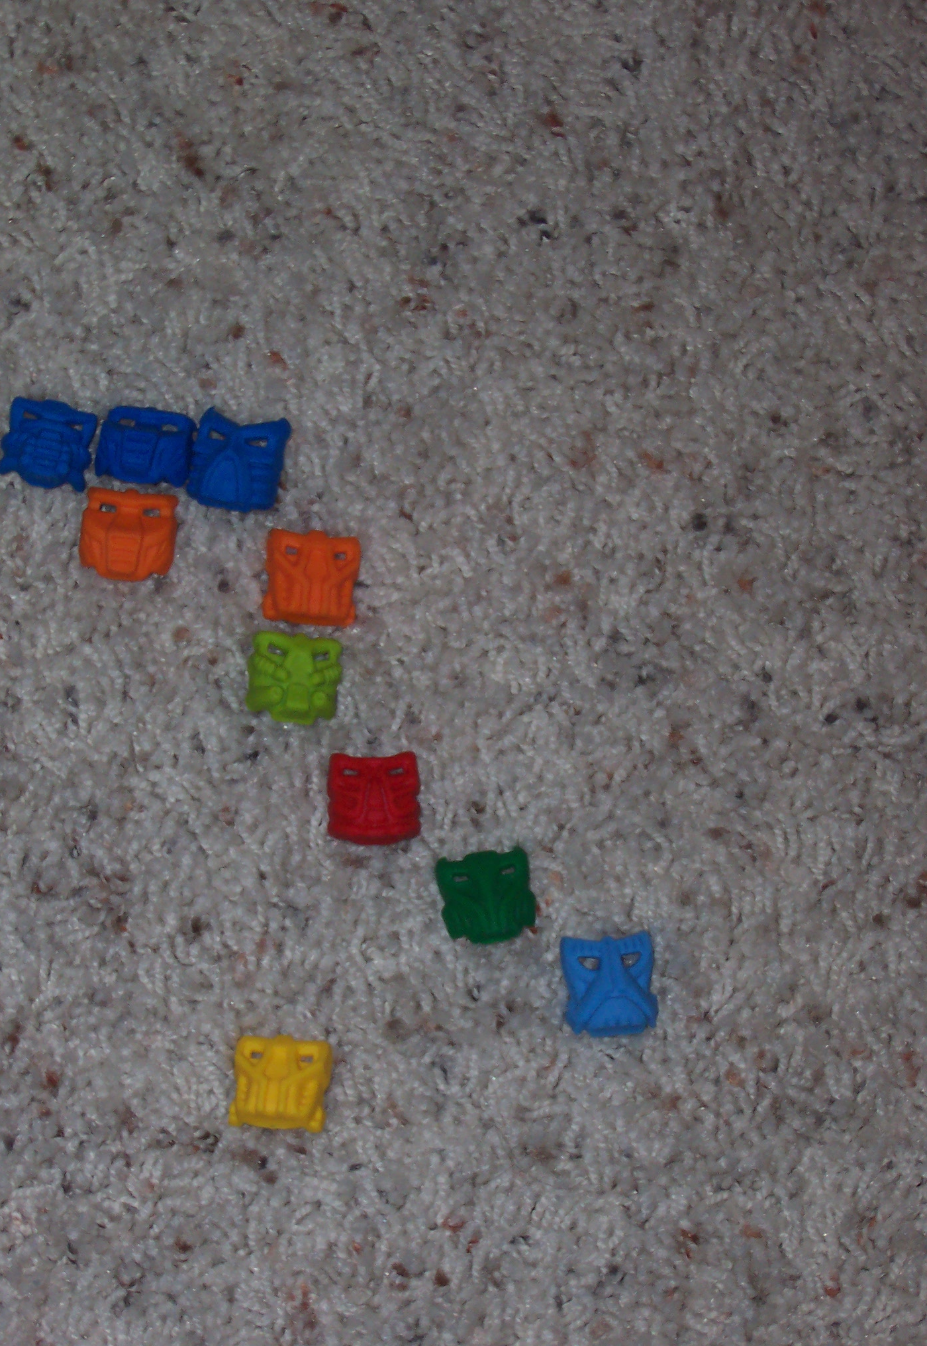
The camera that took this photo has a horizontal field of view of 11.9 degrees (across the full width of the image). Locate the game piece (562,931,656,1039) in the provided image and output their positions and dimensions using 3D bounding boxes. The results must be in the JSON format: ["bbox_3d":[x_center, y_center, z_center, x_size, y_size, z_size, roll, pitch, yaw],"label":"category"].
[{"bbox_3d":[0.036,0.077,1.091,0.024,0.012,0.025,-5,69,-2],"label":"game piece"}]

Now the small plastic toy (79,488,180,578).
[{"bbox_3d":[-0.086,-0.036,1.134,0.025,0.012,0.023,5,69,2],"label":"small plastic toy"}]

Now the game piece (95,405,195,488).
[{"bbox_3d":[-0.082,-0.058,1.142,0.025,0.012,0.021,7,69,3],"label":"game piece"}]

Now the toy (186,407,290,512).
[{"bbox_3d":[-0.058,-0.055,1.141,0.024,0.012,0.024,8,69,3],"label":"toy"}]

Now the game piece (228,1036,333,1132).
[{"bbox_3d":[-0.045,0.100,1.082,0.024,0.012,0.023,4,69,2],"label":"game piece"}]

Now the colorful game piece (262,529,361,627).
[{"bbox_3d":[-0.039,-0.024,1.129,0.024,0.012,0.024,5,69,2],"label":"colorful game piece"}]

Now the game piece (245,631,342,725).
[{"bbox_3d":[-0.043,0.001,1.119,0.024,0.012,0.023,6,69,2],"label":"game piece"}]

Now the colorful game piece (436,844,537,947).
[{"bbox_3d":[0.006,0.055,1.099,0.024,0.012,0.024,-7,69,-3],"label":"colorful game piece"}]

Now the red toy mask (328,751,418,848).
[{"bbox_3d":[-0.022,0.031,1.108,0.023,0.012,0.023,-1,69,0],"label":"red toy mask"}]

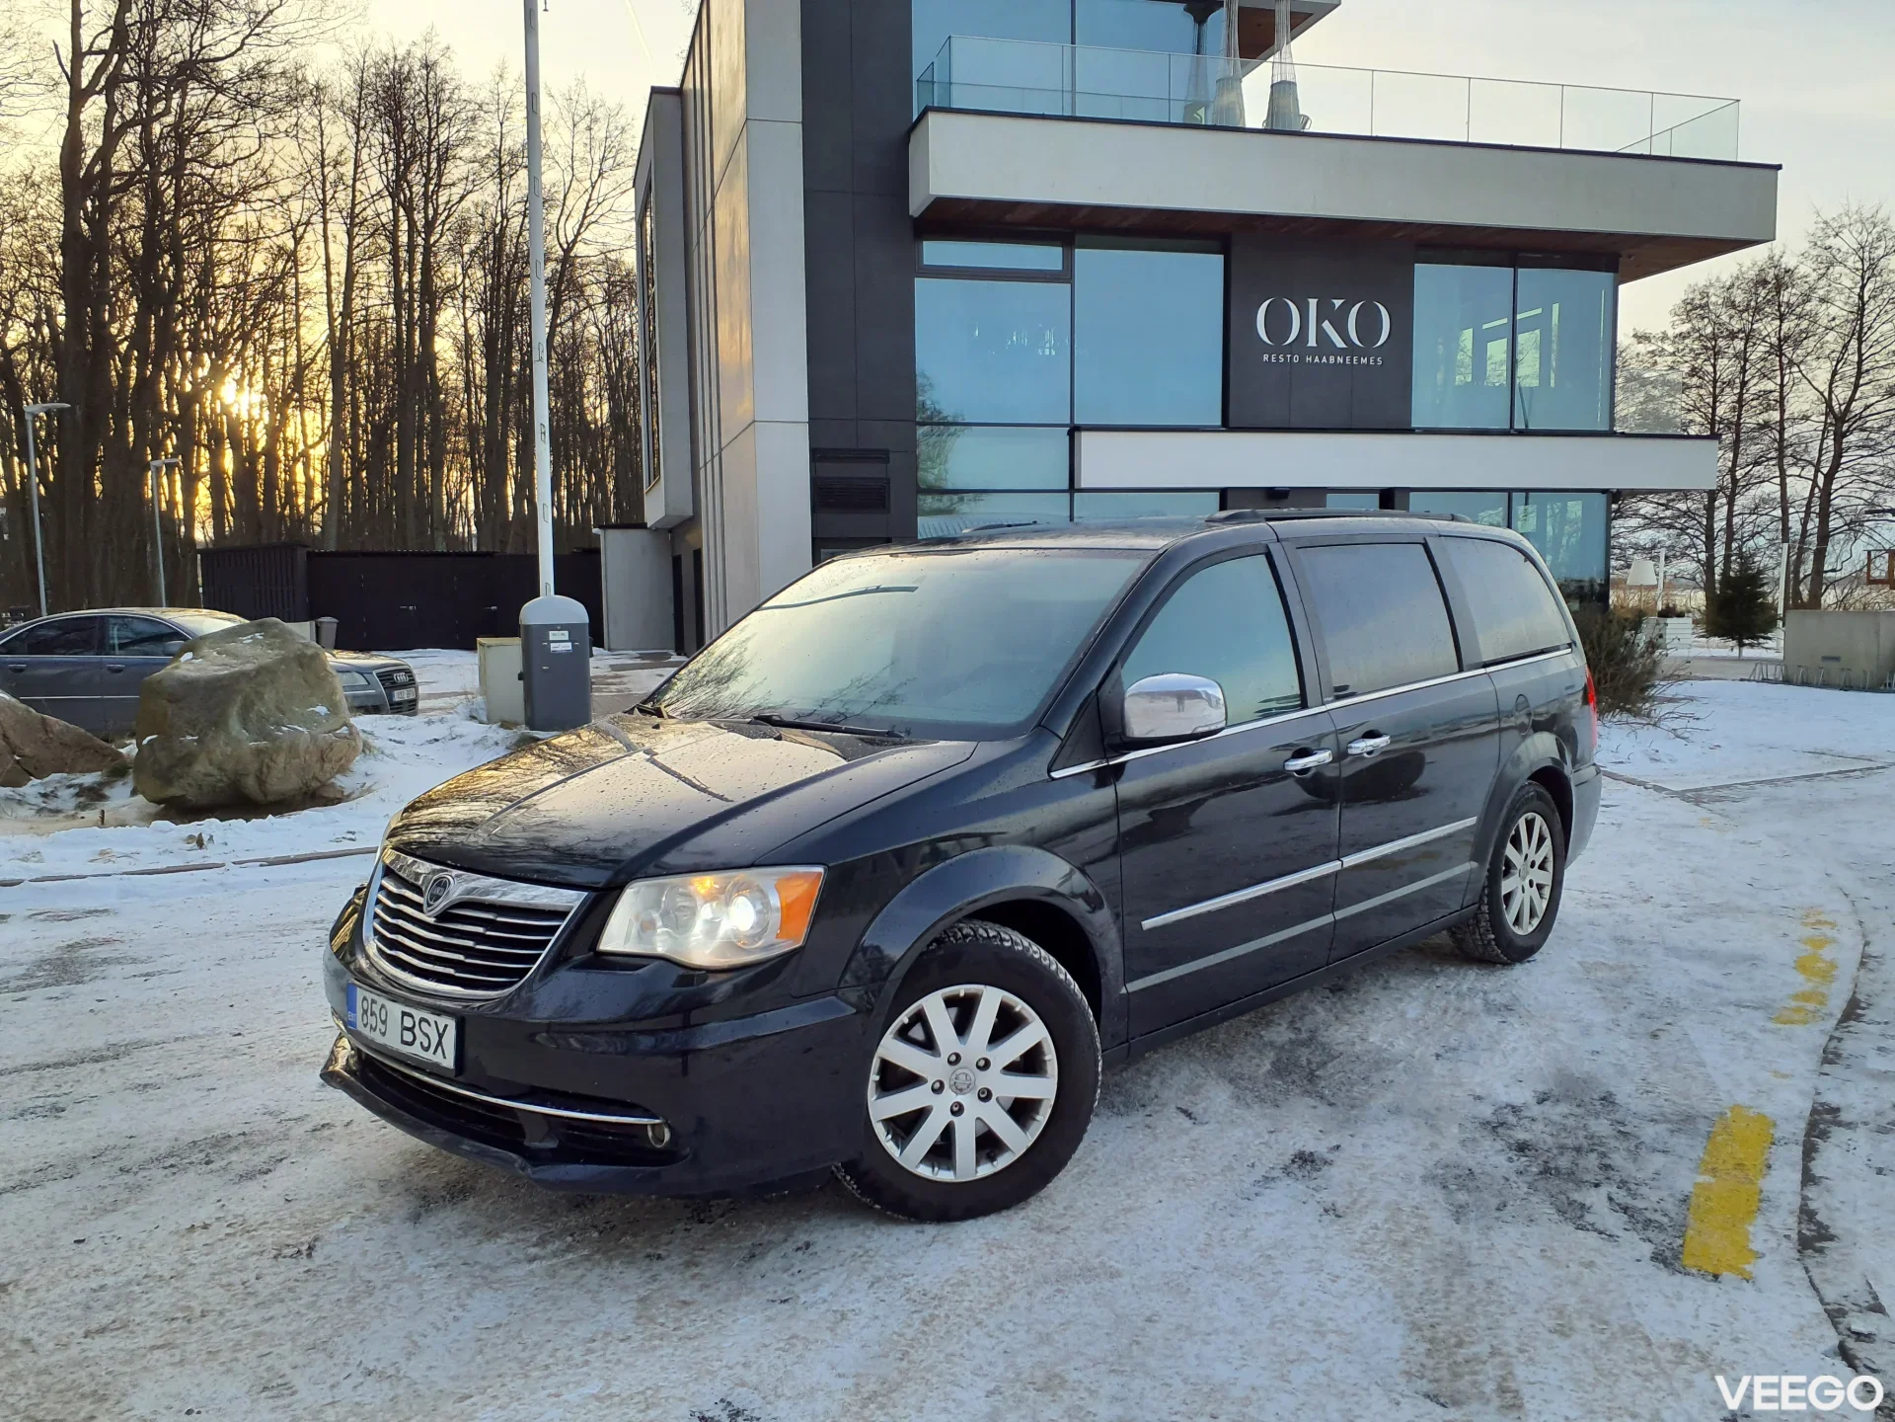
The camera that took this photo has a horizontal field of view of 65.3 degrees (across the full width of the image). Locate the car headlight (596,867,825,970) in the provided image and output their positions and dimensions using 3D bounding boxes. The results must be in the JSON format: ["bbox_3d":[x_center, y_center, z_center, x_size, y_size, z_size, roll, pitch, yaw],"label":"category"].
[{"bbox_3d":[-0.484,0.424,3.039,0.400,0.200,0.320,4,7,44],"label":"car headlight"}]

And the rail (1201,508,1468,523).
[{"bbox_3d":[1.467,-0.682,5.281,0.065,0.068,1.910,4,7,44],"label":"rail"}]

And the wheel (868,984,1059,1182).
[{"bbox_3d":[0.017,0.850,3.472,0.465,0.465,0.180,-3,6,-18],"label":"wheel"}]

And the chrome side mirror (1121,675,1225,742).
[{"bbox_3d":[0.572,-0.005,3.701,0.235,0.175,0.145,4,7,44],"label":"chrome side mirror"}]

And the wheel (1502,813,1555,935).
[{"bbox_3d":[2.138,0.613,5.638,0.180,0.465,0.465,4,7,44],"label":"wheel"}]

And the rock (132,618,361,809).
[{"bbox_3d":[-4.643,0.020,9.800,1.500,1.270,1.300,-3,6,-25],"label":"rock"}]

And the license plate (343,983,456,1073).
[{"bbox_3d":[-1.237,0.706,3.338,0.520,0.115,0.015,1,1,44],"label":"license plate"}]

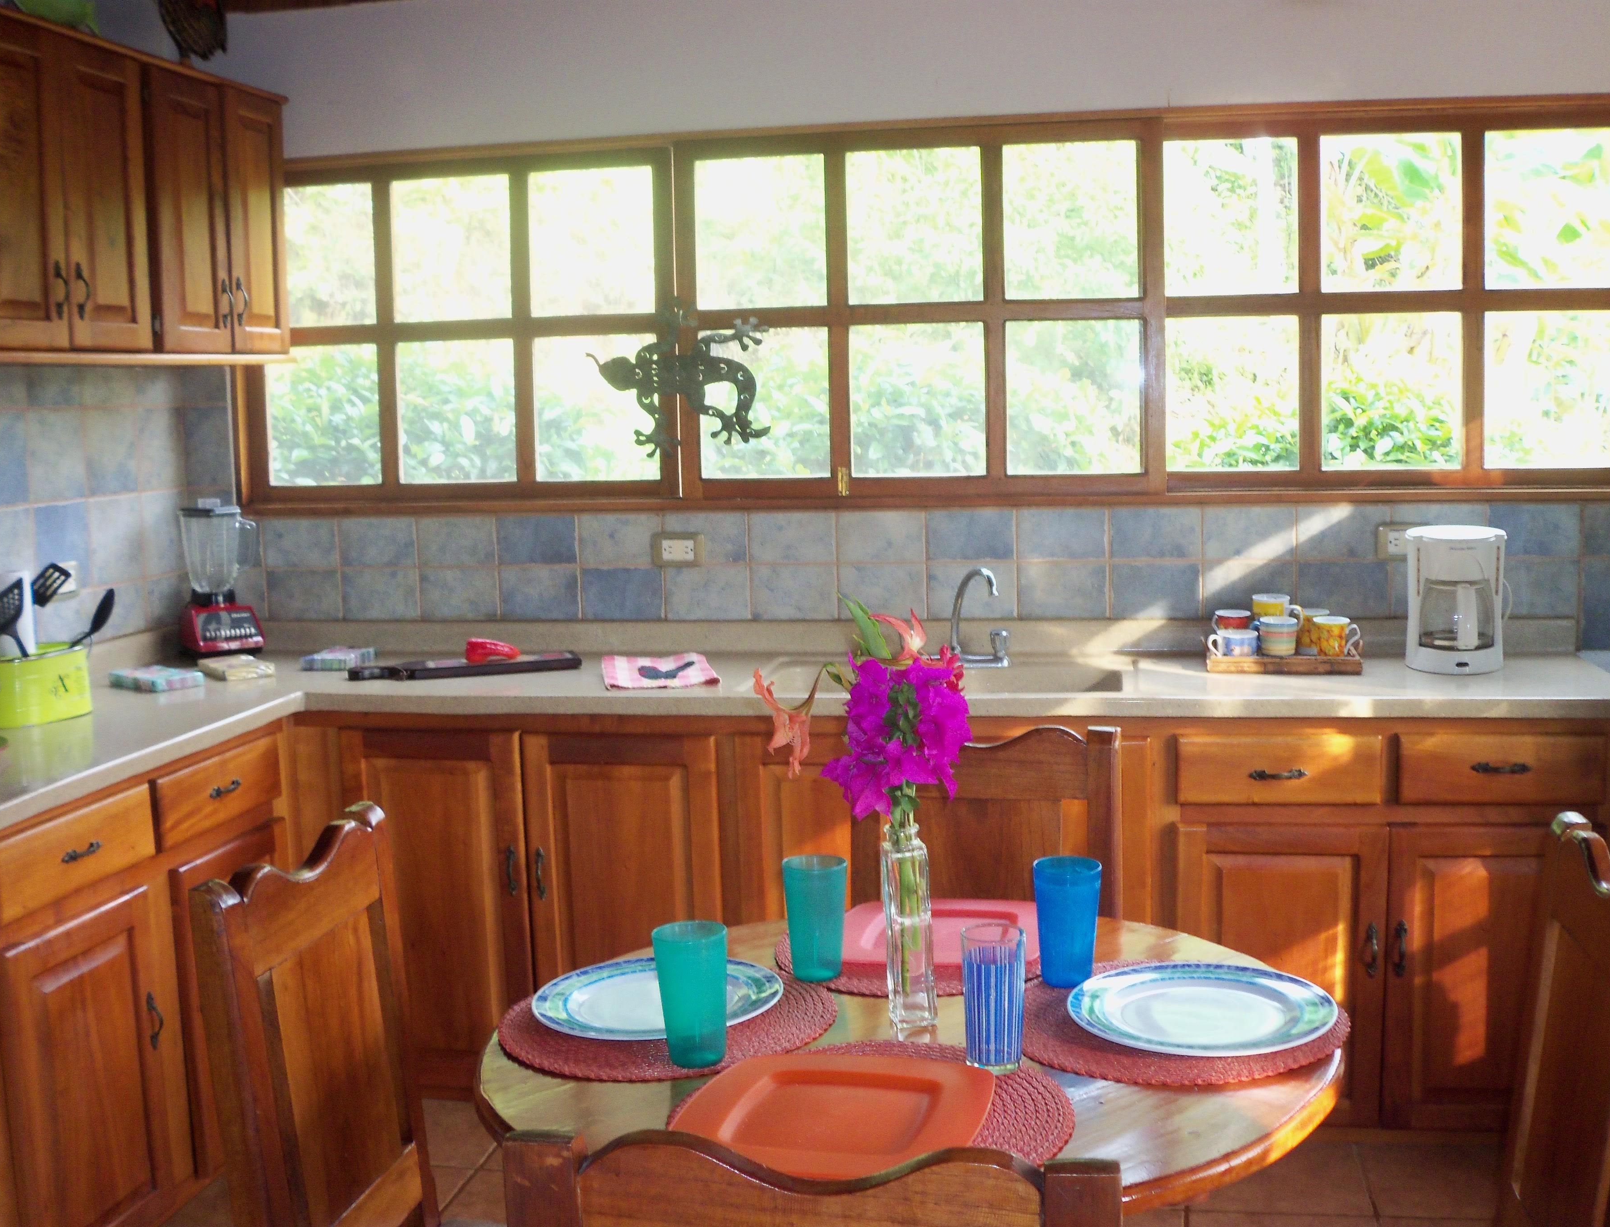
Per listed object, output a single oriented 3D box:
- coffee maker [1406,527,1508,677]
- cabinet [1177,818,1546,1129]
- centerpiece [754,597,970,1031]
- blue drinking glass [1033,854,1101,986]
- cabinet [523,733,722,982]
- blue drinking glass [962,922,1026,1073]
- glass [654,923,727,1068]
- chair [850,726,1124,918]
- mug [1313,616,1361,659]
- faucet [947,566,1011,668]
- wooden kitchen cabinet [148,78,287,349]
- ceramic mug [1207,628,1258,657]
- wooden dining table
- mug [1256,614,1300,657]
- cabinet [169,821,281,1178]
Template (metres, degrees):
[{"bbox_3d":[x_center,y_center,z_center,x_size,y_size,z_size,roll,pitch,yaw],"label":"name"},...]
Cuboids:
[{"bbox_3d":[1.300,-0.029,3.214,0.202,0.277,0.230,0,8,9],"label":"coffee maker"},{"bbox_3d":[1.120,0.646,3.233,0.765,0.610,0.545,0,8,9],"label":"cabinet"},{"bbox_3d":[0.064,0.219,1.738,0.235,0.468,0.200,0,8,9],"label":"centerpiece"},{"bbox_3d":[0.312,0.368,1.911,0.080,0.140,0.080,0,8,12],"label":"blue drinking glass"},{"bbox_3d":[-0.312,0.581,3.465,0.400,0.770,0.545,0,8,9],"label":"cabinet"},{"bbox_3d":[0.198,0.402,1.680,0.068,0.141,0.068,0,8,12],"label":"blue drinking glass"},{"bbox_3d":[-0.118,0.406,1.711,0.080,0.139,0.080,-1,8,0],"label":"glass"},{"bbox_3d":[0.240,0.680,2.275,0.430,0.970,0.470,0,8,9],"label":"chair"},{"bbox_3d":[1.095,0.049,3.305,0.094,0.081,0.075,0,8,12],"label":"mug"},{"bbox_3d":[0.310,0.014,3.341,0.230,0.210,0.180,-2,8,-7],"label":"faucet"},{"bbox_3d":[-1.410,-0.839,3.451,0.350,0.587,0.530,0,8,12],"label":"wooden kitchen cabinet"},{"bbox_3d":[0.870,0.065,3.264,0.104,0.058,0.083,0,8,9],"label":"ceramic mug"},{"bbox_3d":[0.135,0.843,1.848,0.950,0.765,0.860,-5,8,-23],"label":"wooden dining table"},{"bbox_3d":[0.950,0.050,3.259,0.100,0.080,0.077,5,10,39],"label":"mug"},{"bbox_3d":[-1.340,0.738,3.174,0.480,0.600,0.370,0,8,12],"label":"cabinet"}]

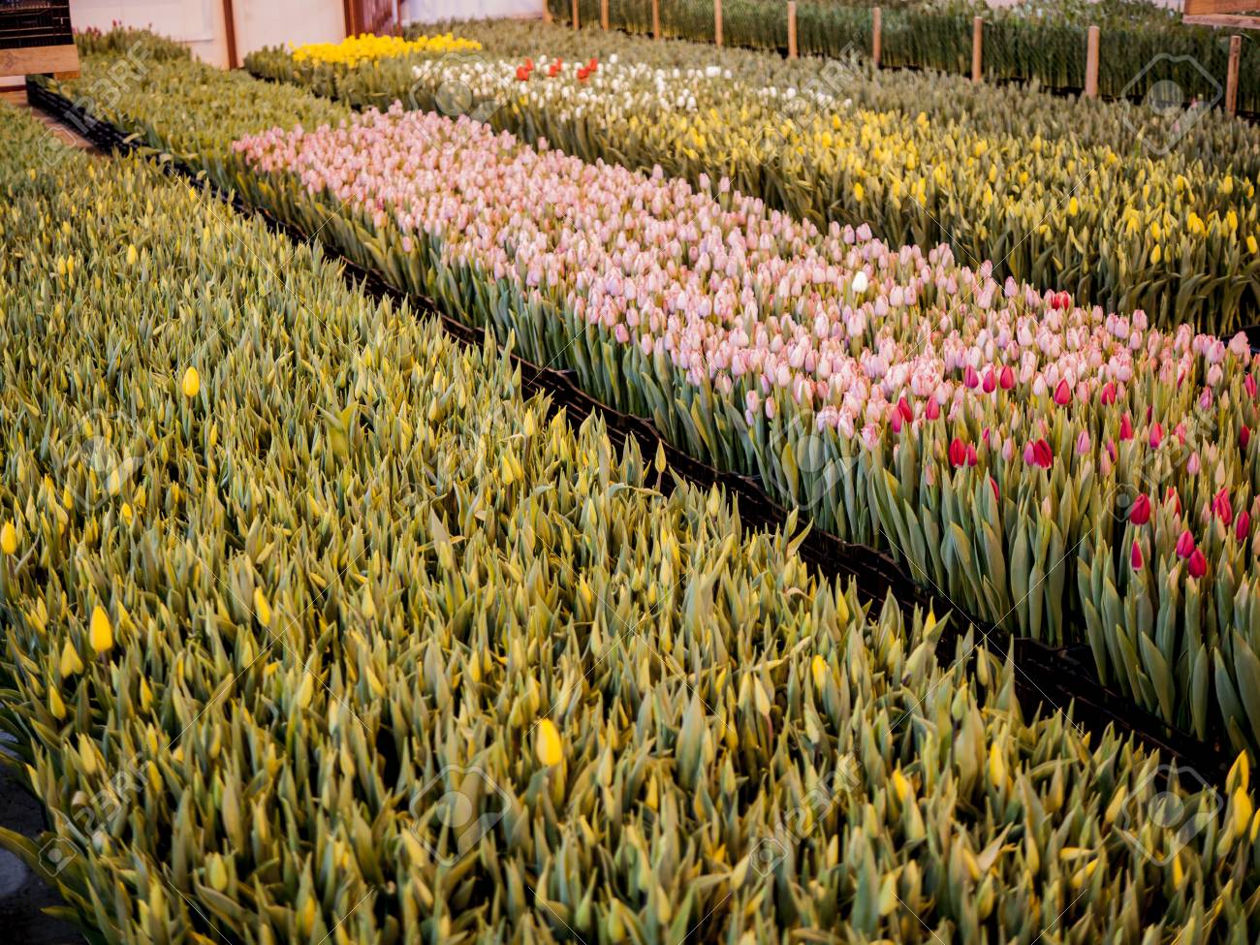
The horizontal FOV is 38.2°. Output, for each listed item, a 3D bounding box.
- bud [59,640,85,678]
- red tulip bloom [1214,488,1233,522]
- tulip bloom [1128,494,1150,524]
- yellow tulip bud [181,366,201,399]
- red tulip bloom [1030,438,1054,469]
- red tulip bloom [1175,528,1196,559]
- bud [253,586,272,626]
[{"bbox_3d":[-0.782,0.261,2.550,0.034,0.054,0.034,-6,18,-18],"label":"bud"},{"bbox_3d":[1.121,0.063,3.440,0.036,0.067,0.036,5,18,18],"label":"red tulip bloom"},{"bbox_3d":[0.907,0.067,3.239,0.034,0.054,0.034,9,18,16],"label":"tulip bloom"},{"bbox_3d":[-0.954,-0.197,3.958,0.036,0.063,0.036,-2,18,-13],"label":"yellow tulip bud"},{"bbox_3d":[0.856,-0.038,3.780,0.041,0.060,0.041,3,18,13],"label":"red tulip bloom"},{"bbox_3d":[0.995,0.129,3.260,0.034,0.053,0.034,5,18,17],"label":"red tulip bloom"},{"bbox_3d":[-0.562,0.204,2.779,0.022,0.060,0.022,-13,17,-12],"label":"bud"}]

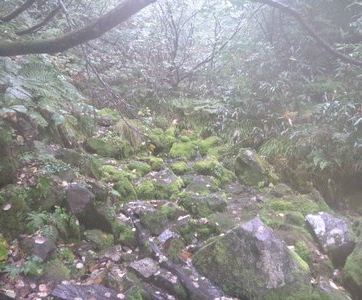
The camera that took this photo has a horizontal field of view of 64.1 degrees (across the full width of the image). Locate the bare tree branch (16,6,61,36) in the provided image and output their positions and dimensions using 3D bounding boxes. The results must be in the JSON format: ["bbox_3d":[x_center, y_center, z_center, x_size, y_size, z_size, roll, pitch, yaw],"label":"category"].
[{"bbox_3d":[-1.726,-1.557,3.500,0.541,0.363,0.300,0,6,0],"label":"bare tree branch"}]

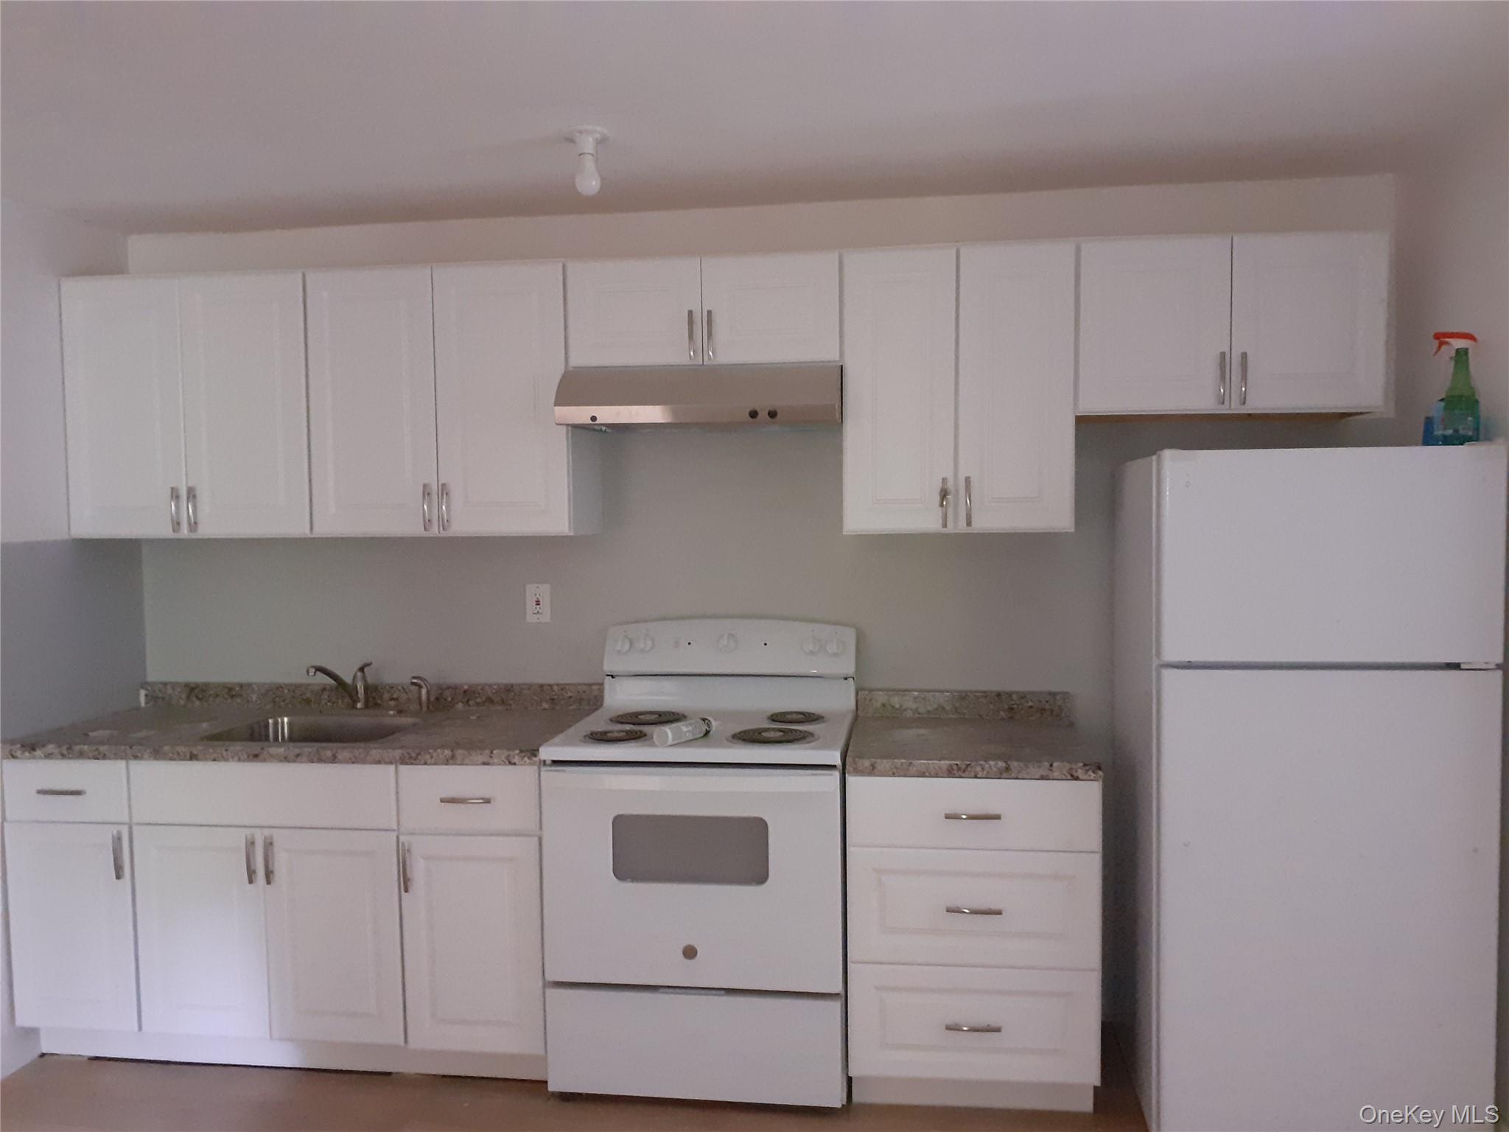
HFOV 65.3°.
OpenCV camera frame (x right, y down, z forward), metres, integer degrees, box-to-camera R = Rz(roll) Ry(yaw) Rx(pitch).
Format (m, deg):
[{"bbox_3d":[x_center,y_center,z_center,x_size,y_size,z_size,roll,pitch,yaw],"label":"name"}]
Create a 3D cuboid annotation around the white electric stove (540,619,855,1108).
[{"bbox_3d":[-0.120,0.769,3.243,0.763,1.195,0.680,0,3,8],"label":"white electric stove"}]

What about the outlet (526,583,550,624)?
[{"bbox_3d":[-0.666,0.115,3.632,0.071,0.116,0.010,0,3,8],"label":"outlet"}]

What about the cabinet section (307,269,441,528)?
[{"bbox_3d":[-1.075,-0.472,3.525,0.386,0.759,0.332,0,3,8],"label":"cabinet section"}]

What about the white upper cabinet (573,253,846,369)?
[{"bbox_3d":[-0.121,-0.701,3.352,0.755,0.291,0.335,0,3,8],"label":"white upper cabinet"}]

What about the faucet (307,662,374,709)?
[{"bbox_3d":[-1.265,0.378,3.593,0.050,0.150,0.235,1,3,30],"label":"faucet"}]

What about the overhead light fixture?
[{"bbox_3d":[-0.397,-0.953,2.798,0.108,0.148,0.108,0,3,8],"label":"overhead light fixture"}]

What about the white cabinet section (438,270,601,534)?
[{"bbox_3d":[-0.693,-0.473,3.474,0.386,0.759,0.332,0,3,8],"label":"white cabinet section"}]

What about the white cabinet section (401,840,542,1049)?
[{"bbox_3d":[-0.700,0.975,3.399,0.387,0.578,0.637,0,3,8],"label":"white cabinet section"}]

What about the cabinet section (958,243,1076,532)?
[{"bbox_3d":[0.717,-0.477,3.285,0.308,0.759,0.332,0,3,8],"label":"cabinet section"}]

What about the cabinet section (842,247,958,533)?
[{"bbox_3d":[0.411,-0.476,3.326,0.308,0.759,0.332,0,3,8],"label":"cabinet section"}]

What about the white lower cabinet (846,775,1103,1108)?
[{"bbox_3d":[0.577,0.929,3.188,0.607,0.867,0.640,0,3,8],"label":"white lower cabinet"}]

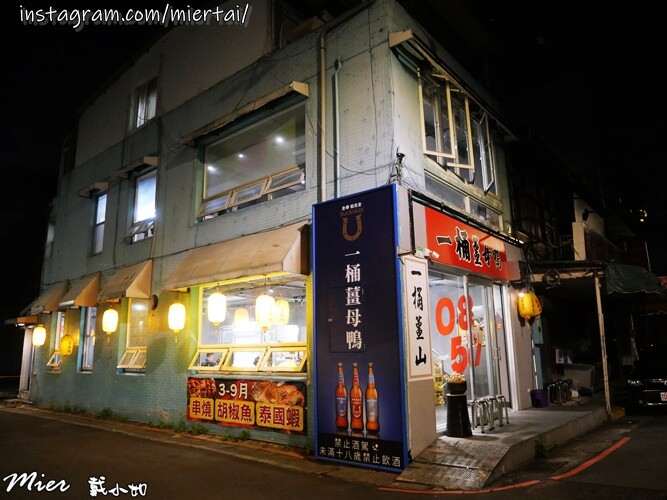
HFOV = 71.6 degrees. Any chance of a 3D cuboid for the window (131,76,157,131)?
[{"bbox_3d":[-5.158,-3.923,12.680,1.243,1.277,0.113,-11,-15,38],"label":"window"}]

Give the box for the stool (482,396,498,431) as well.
[{"bbox_3d":[2.431,2.537,7.220,0.291,0.446,0.291,-11,-15,38],"label":"stool"}]

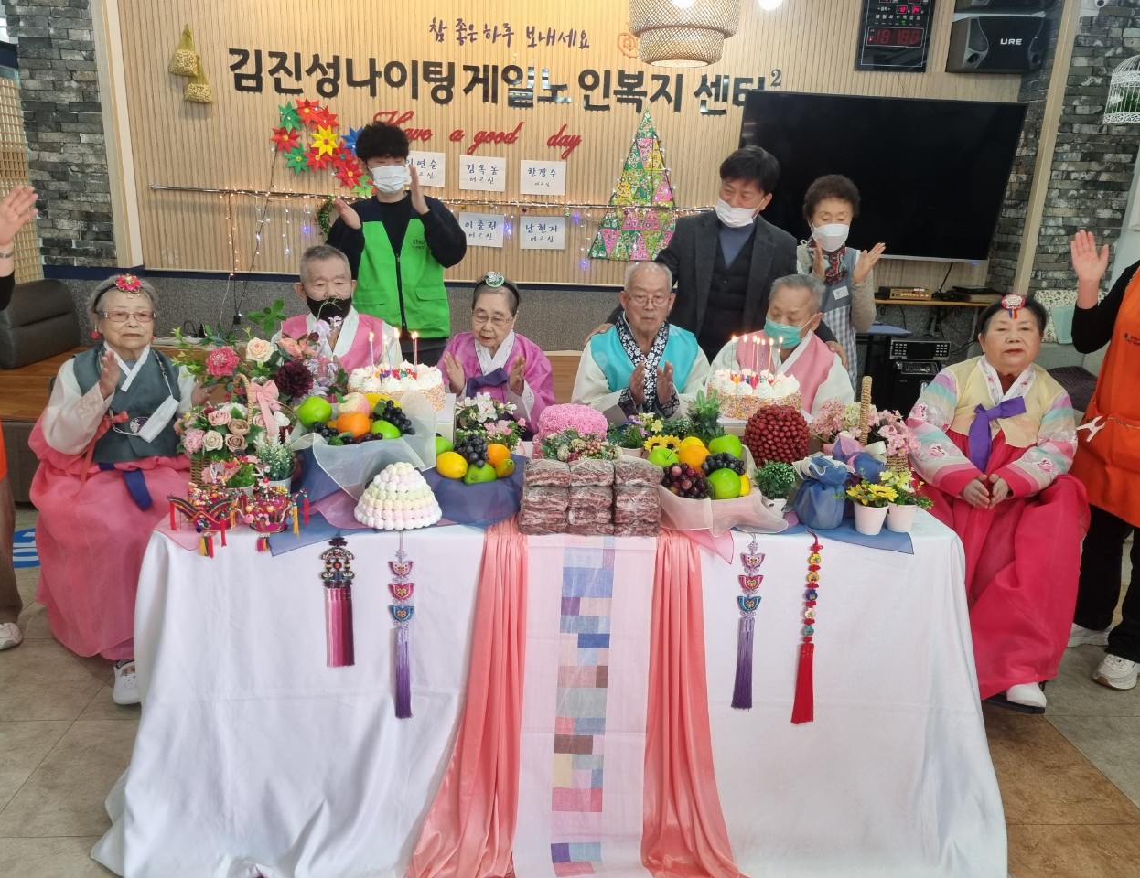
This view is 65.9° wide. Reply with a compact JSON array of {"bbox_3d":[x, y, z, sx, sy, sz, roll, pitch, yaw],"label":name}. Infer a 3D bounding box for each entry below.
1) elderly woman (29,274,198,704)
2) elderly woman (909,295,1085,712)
[{"bbox_3d":[-1.348,0.125,2.612,0.550,1.165,0.670,-4,17,-20],"label":"elderly woman"},{"bbox_3d":[1.253,0.165,2.773,0.560,1.220,0.660,6,17,13],"label":"elderly woman"}]

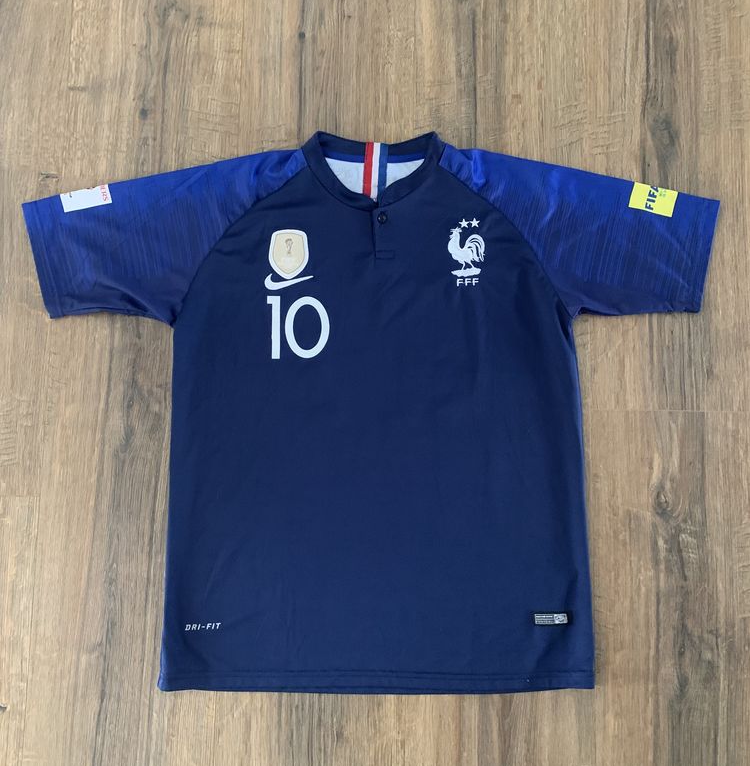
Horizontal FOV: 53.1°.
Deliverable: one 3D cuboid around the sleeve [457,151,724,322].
[{"bbox_3d":[0.263,-0.187,0.979,0.349,0.023,0.198,14,83,1],"label":"sleeve"}]

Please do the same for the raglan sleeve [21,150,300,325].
[{"bbox_3d":[-0.258,-0.176,0.969,0.364,0.023,0.198,-12,83,-2],"label":"raglan sleeve"}]

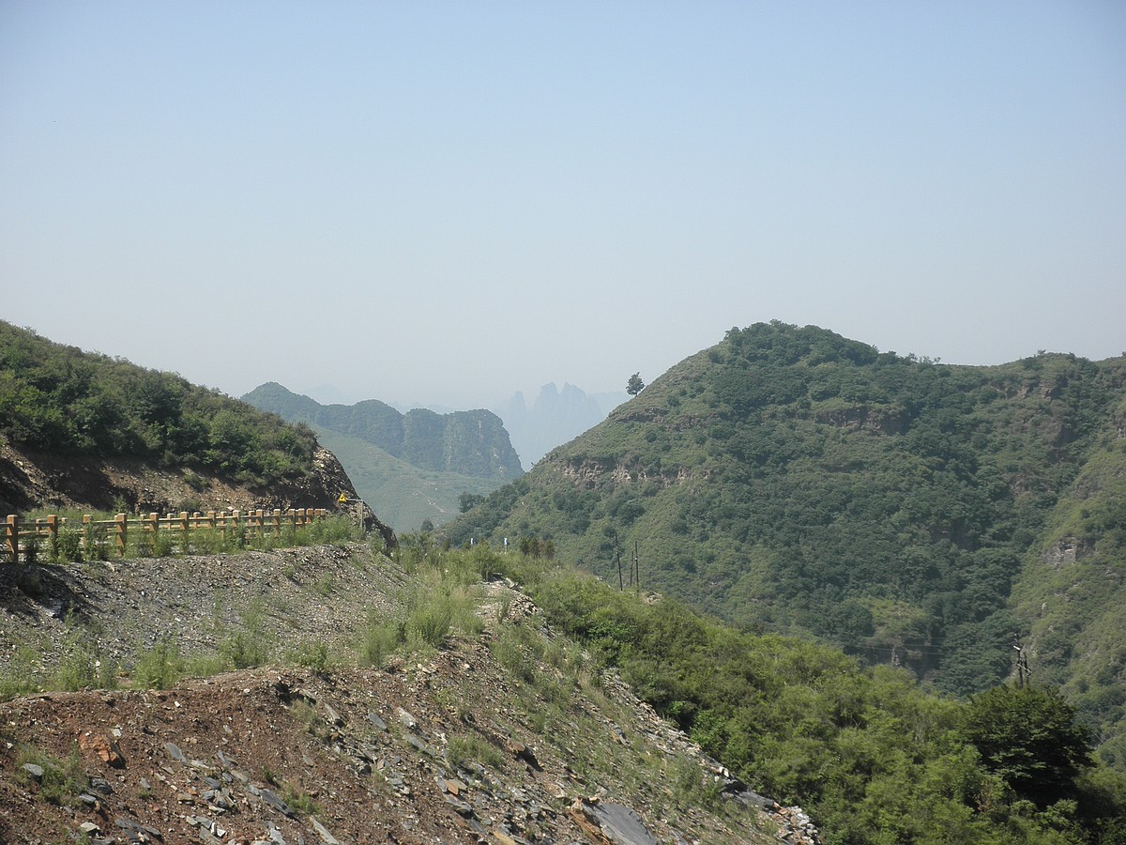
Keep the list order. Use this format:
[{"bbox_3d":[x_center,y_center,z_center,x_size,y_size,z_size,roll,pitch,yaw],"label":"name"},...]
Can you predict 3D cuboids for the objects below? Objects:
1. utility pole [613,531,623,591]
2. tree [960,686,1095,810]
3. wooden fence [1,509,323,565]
[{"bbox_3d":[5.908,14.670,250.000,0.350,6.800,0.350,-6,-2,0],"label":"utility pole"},{"bbox_3d":[25.403,17.800,130.000,7.200,7.200,7.000,0,-2,0],"label":"tree"},{"bbox_3d":[-10.495,3.333,73.439,1.742,1.220,31.660,0,-2,9],"label":"wooden fence"}]

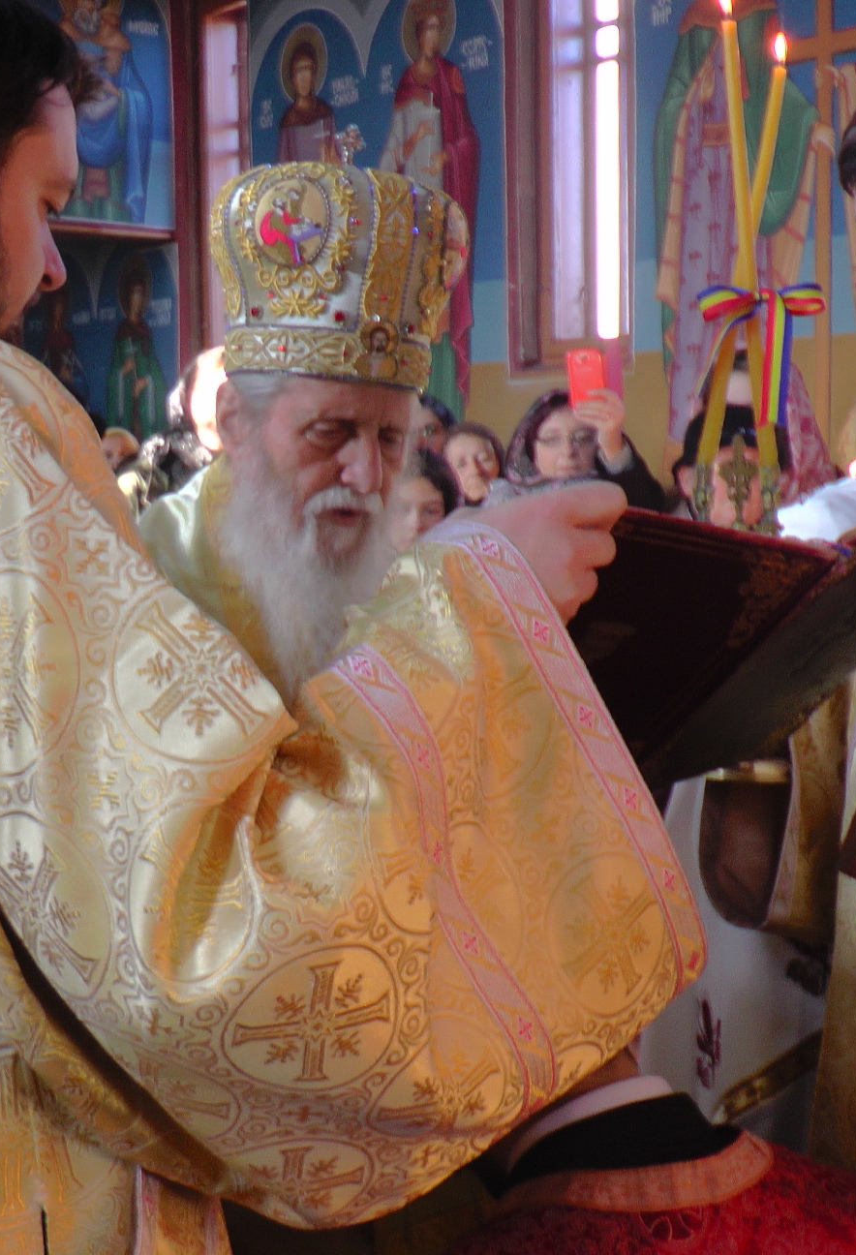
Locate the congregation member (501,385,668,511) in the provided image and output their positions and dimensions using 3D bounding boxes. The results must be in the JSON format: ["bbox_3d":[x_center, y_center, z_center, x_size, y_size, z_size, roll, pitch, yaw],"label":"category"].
[{"bbox_3d":[0.341,0.241,4.266,0.500,1.620,0.380,-1,5,-3],"label":"congregation member"}]

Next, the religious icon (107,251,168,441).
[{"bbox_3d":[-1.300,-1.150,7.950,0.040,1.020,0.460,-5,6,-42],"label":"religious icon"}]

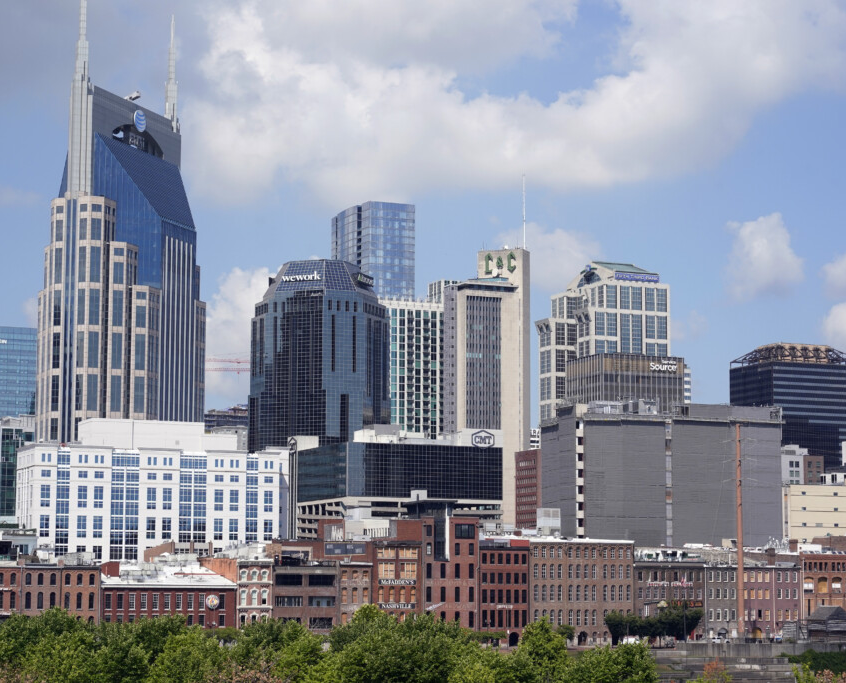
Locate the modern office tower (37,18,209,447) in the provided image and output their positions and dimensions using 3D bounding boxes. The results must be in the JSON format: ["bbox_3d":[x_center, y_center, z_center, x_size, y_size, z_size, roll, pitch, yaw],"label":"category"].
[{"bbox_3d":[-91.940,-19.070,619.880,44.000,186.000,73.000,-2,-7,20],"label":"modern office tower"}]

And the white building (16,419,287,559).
[{"bbox_3d":[-71.220,46.600,520.180,68.880,51.600,34.000,3,-8,-24],"label":"white building"}]

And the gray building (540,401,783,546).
[{"bbox_3d":[65.900,47.670,559.270,64.670,59.980,28.000,3,-8,-24],"label":"gray building"}]

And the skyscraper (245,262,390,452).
[{"bbox_3d":[-34.127,27.347,655.140,42.000,109.543,42.000,3,-8,-24],"label":"skyscraper"}]

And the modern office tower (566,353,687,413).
[{"bbox_3d":[77.505,49.571,757.388,35.421,85.705,29.000,3,-8,-24],"label":"modern office tower"}]

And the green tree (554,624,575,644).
[{"bbox_3d":[29.490,61.370,414.960,4.700,4.800,4.700,0,-7,0],"label":"green tree"}]

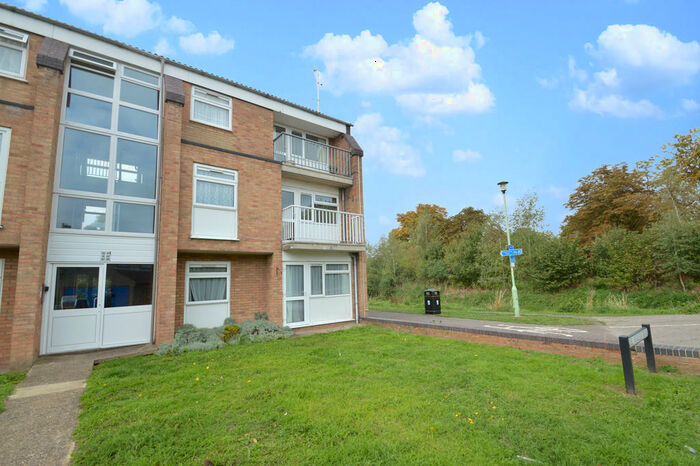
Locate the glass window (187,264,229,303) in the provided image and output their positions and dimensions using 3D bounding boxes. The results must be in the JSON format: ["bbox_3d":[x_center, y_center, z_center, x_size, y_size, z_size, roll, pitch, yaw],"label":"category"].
[{"bbox_3d":[-3.953,1.400,8.168,1.139,1.135,0.100,4,-9,-38],"label":"glass window"}]

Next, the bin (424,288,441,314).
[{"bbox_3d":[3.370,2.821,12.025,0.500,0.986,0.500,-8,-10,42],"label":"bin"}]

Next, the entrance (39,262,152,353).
[{"bbox_3d":[-5.855,1.726,6.921,1.964,1.999,0.150,4,-9,-38],"label":"entrance"}]

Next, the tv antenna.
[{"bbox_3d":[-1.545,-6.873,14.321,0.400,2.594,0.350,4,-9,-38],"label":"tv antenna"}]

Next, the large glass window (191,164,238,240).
[{"bbox_3d":[-3.681,-0.822,8.021,1.169,2.006,0.100,4,-9,-38],"label":"large glass window"}]

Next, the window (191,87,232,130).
[{"bbox_3d":[-4.225,-3.794,8.941,1.150,1.080,0.100,4,-9,-38],"label":"window"}]

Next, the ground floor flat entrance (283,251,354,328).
[{"bbox_3d":[-0.971,1.833,9.833,2.772,2.386,0.150,4,-9,-38],"label":"ground floor flat entrance"}]

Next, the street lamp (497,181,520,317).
[{"bbox_3d":[6.007,0.524,10.912,0.450,5.062,0.450,-6,-8,28],"label":"street lamp"}]

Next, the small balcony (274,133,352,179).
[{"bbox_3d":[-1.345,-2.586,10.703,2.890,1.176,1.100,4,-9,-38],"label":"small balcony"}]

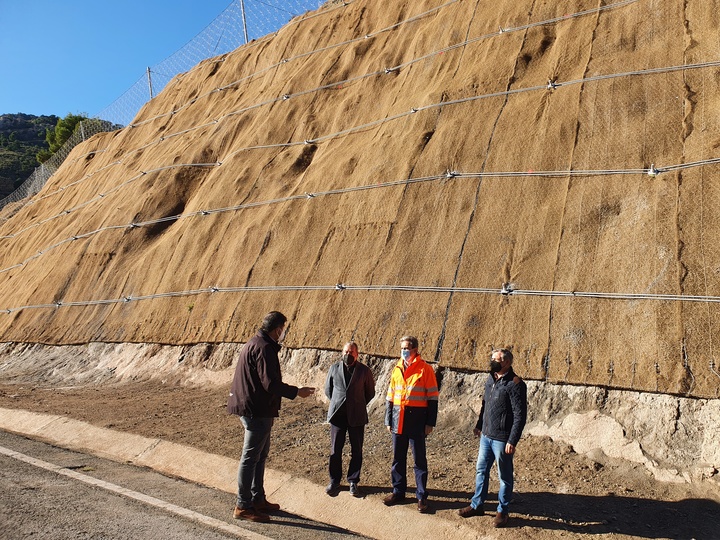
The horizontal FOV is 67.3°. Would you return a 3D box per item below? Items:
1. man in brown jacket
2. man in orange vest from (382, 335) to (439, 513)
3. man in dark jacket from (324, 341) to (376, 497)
[{"bbox_3d":[-0.800,1.273,4.834,0.700,1.800,0.540,2,-7,-20],"label":"man in brown jacket"},{"bbox_3d":[0.526,1.585,5.685,0.560,1.770,0.400,-3,-7,28],"label":"man in orange vest"},{"bbox_3d":[-0.109,1.686,6.228,0.560,1.710,0.370,-1,-6,11],"label":"man in dark jacket"}]

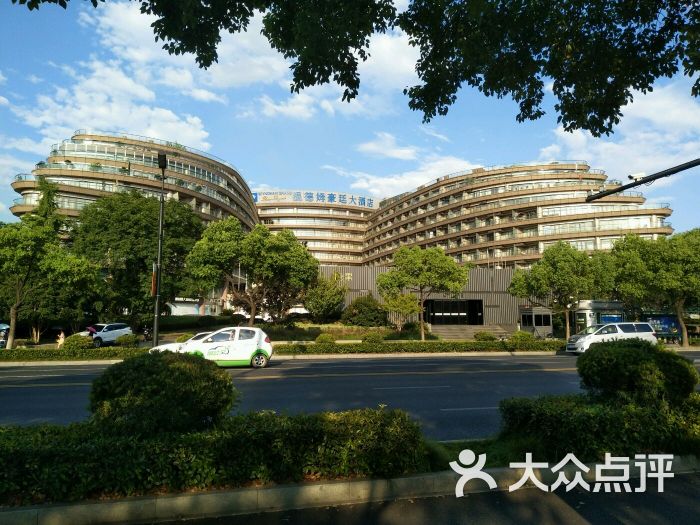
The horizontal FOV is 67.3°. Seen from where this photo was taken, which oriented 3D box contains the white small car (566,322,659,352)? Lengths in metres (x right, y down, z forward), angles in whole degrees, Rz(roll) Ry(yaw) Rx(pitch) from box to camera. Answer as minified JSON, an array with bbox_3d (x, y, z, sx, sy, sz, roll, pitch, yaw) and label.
[{"bbox_3d":[15.650,4.477,31.489,4.850,1.880,1.840,2,-7,-13],"label":"white small car"}]

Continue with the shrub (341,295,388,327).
[{"bbox_3d":[1.209,3.997,43.839,4.002,2.658,3.700,0,-7,0],"label":"shrub"}]

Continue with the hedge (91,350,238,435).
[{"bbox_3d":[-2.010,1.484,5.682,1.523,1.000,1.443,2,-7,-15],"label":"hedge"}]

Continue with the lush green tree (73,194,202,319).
[{"bbox_3d":[-19.244,-0.327,47.392,10.943,12.630,10.500,0,-7,0],"label":"lush green tree"}]

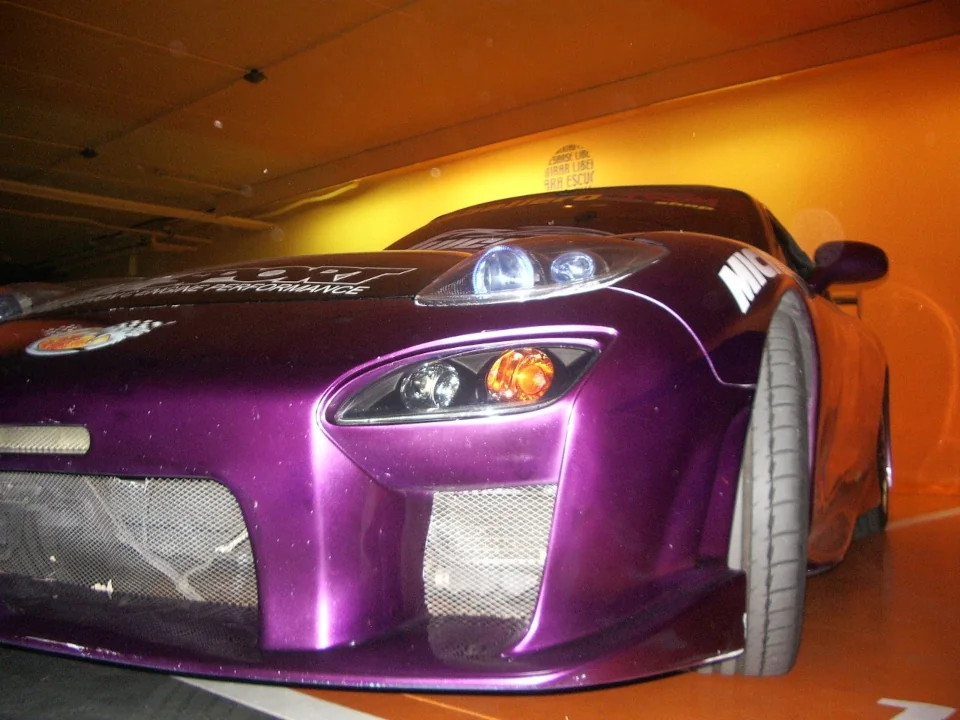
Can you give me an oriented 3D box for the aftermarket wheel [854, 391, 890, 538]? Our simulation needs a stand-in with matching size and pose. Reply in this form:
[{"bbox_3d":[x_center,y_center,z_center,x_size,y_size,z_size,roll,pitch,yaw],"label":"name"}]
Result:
[{"bbox_3d":[1.520,0.390,3.920,0.260,0.640,0.640,0,-3,25],"label":"aftermarket wheel"}]

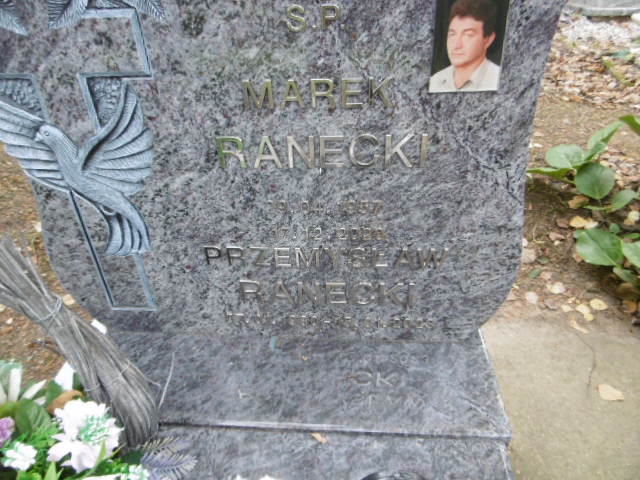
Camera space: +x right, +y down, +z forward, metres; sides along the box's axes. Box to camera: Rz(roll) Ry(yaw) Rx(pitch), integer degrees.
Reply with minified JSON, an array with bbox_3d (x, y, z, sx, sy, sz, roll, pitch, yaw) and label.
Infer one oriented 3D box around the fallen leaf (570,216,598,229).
[{"bbox_3d":[0.993,-0.066,1.665,0.100,0.020,0.075,20,38,29],"label":"fallen leaf"}]

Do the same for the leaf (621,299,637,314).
[{"bbox_3d":[0.886,0.191,1.273,0.045,0.020,0.052,26,41,35],"label":"leaf"}]

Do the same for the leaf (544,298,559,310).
[{"bbox_3d":[0.753,0.210,1.437,0.035,0.012,0.055,-6,33,-4],"label":"leaf"}]

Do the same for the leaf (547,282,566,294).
[{"bbox_3d":[0.726,0.148,1.355,0.052,0.012,0.052,20,38,28],"label":"leaf"}]

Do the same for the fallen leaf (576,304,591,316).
[{"bbox_3d":[0.760,0.200,1.278,0.041,0.008,0.045,22,40,31],"label":"fallen leaf"}]

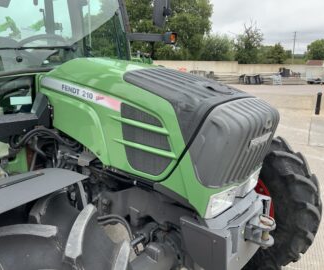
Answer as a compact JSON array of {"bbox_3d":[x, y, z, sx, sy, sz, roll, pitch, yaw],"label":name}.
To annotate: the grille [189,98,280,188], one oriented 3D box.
[{"bbox_3d":[0.371,0.029,1.422,0.270,0.421,0.530,12,18,42],"label":"grille"}]

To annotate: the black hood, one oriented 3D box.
[{"bbox_3d":[0.139,-0.178,1.596,0.717,0.317,0.530,12,18,42],"label":"black hood"}]

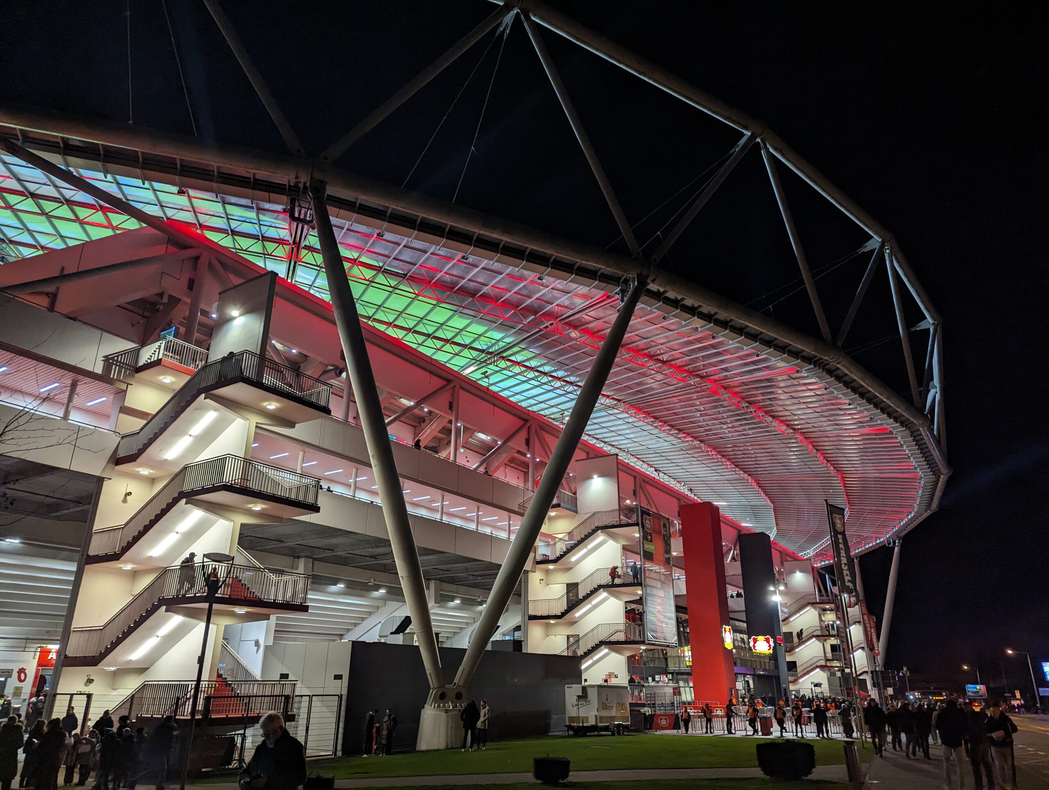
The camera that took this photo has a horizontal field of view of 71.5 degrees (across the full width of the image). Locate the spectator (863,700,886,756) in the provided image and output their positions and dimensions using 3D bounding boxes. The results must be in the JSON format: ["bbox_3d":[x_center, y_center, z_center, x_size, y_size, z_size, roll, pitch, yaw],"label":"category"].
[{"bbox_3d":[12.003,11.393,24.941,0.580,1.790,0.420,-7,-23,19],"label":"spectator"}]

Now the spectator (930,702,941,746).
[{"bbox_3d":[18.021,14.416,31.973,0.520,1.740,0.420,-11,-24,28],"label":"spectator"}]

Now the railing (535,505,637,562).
[{"bbox_3d":[5.351,10.880,55.067,8.348,3.334,3.688,-11,-24,27],"label":"railing"}]

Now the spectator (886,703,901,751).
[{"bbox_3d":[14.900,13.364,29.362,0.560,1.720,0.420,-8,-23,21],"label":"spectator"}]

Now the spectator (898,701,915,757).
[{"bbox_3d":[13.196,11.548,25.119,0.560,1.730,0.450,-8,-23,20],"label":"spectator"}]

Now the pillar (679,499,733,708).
[{"bbox_3d":[16.357,18.812,64.704,2.785,18.000,2.785,-12,-25,29],"label":"pillar"}]

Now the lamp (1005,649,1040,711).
[{"bbox_3d":[65.468,37.626,95.637,2.600,7.893,0.350,-10,-24,24],"label":"lamp"}]

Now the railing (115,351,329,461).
[{"bbox_3d":[-12.598,1.102,30.706,7.346,3.230,4.307,-13,-25,30],"label":"railing"}]

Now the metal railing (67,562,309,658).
[{"bbox_3d":[-12.842,8.456,27.939,7.788,3.044,4.307,-13,-25,30],"label":"metal railing"}]

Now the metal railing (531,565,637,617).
[{"bbox_3d":[5.128,14.658,53.696,8.791,3.083,3.688,-11,-24,27],"label":"metal railing"}]

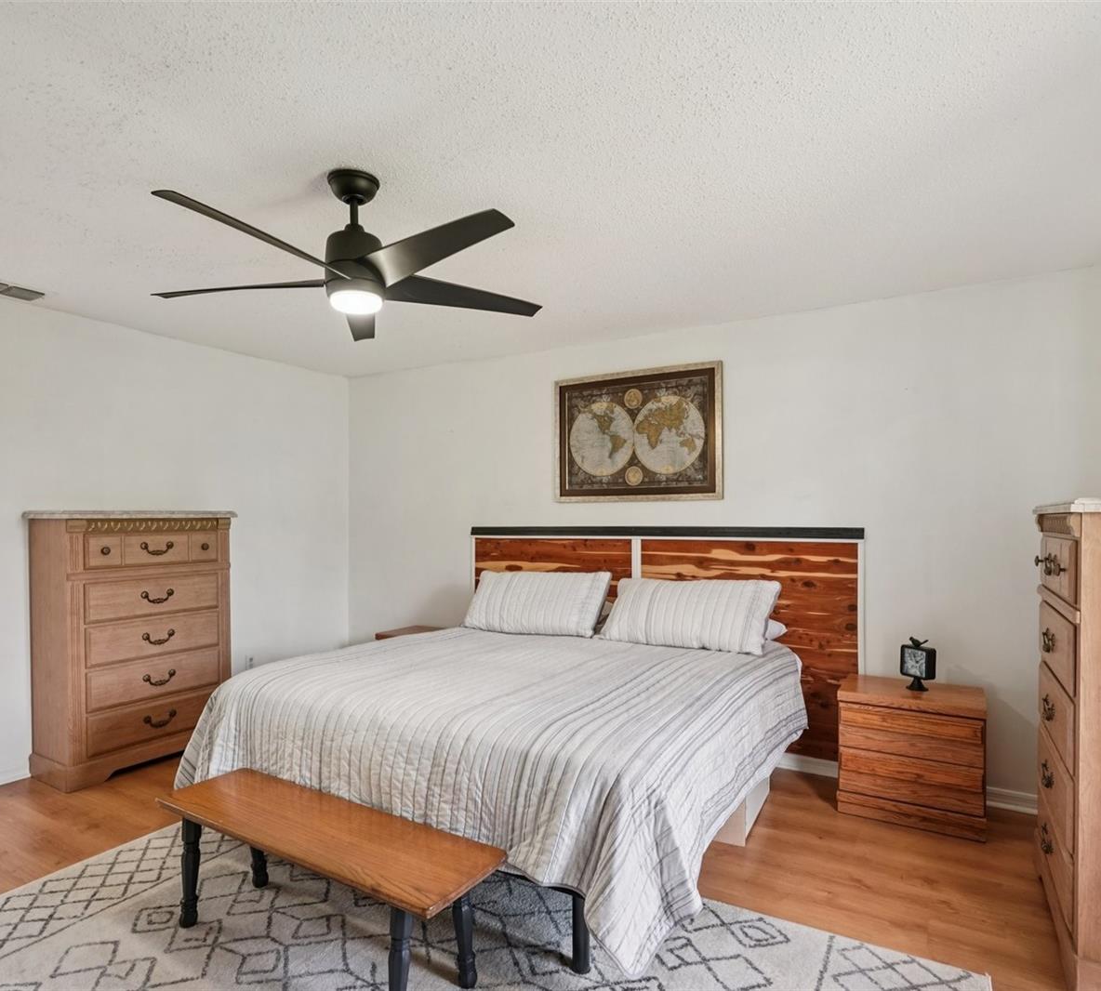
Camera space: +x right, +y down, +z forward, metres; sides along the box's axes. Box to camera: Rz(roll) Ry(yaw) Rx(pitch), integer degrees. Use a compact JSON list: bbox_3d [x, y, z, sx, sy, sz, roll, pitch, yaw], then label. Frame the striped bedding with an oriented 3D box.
[{"bbox_3d":[-0.099,0.981,2.901,2.110,0.480,1.970,-1,-2,30],"label":"striped bedding"}]

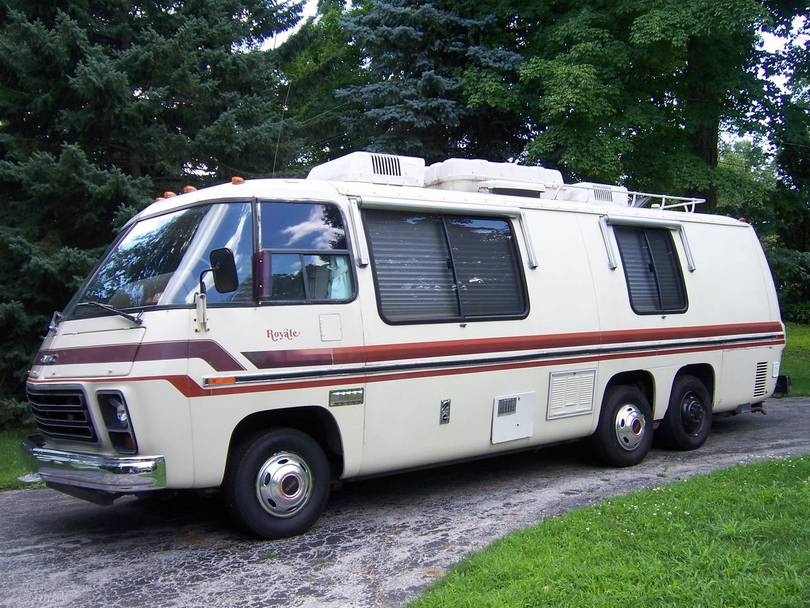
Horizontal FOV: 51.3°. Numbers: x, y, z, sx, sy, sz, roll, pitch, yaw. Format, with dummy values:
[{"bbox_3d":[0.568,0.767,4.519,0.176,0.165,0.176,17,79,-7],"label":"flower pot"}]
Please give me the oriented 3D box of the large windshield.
[{"bbox_3d":[-1.949,-0.275,5.915,0.800,0.760,2.300,-1,-1,-38],"label":"large windshield"}]

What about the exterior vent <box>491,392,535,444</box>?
[{"bbox_3d":[0.855,0.896,6.625,0.450,0.370,0.050,-1,-1,-38],"label":"exterior vent"}]

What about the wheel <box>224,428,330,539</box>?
[{"bbox_3d":[-0.820,1.155,5.444,0.740,0.735,0.230,-1,-1,-38],"label":"wheel"}]

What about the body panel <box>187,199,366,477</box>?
[{"bbox_3d":[-0.820,0.229,5.364,1.280,1.800,0.220,-1,-1,-38],"label":"body panel"}]

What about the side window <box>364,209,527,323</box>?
[{"bbox_3d":[0.358,-0.269,6.281,1.520,0.830,0.080,-1,-7,-38],"label":"side window"}]

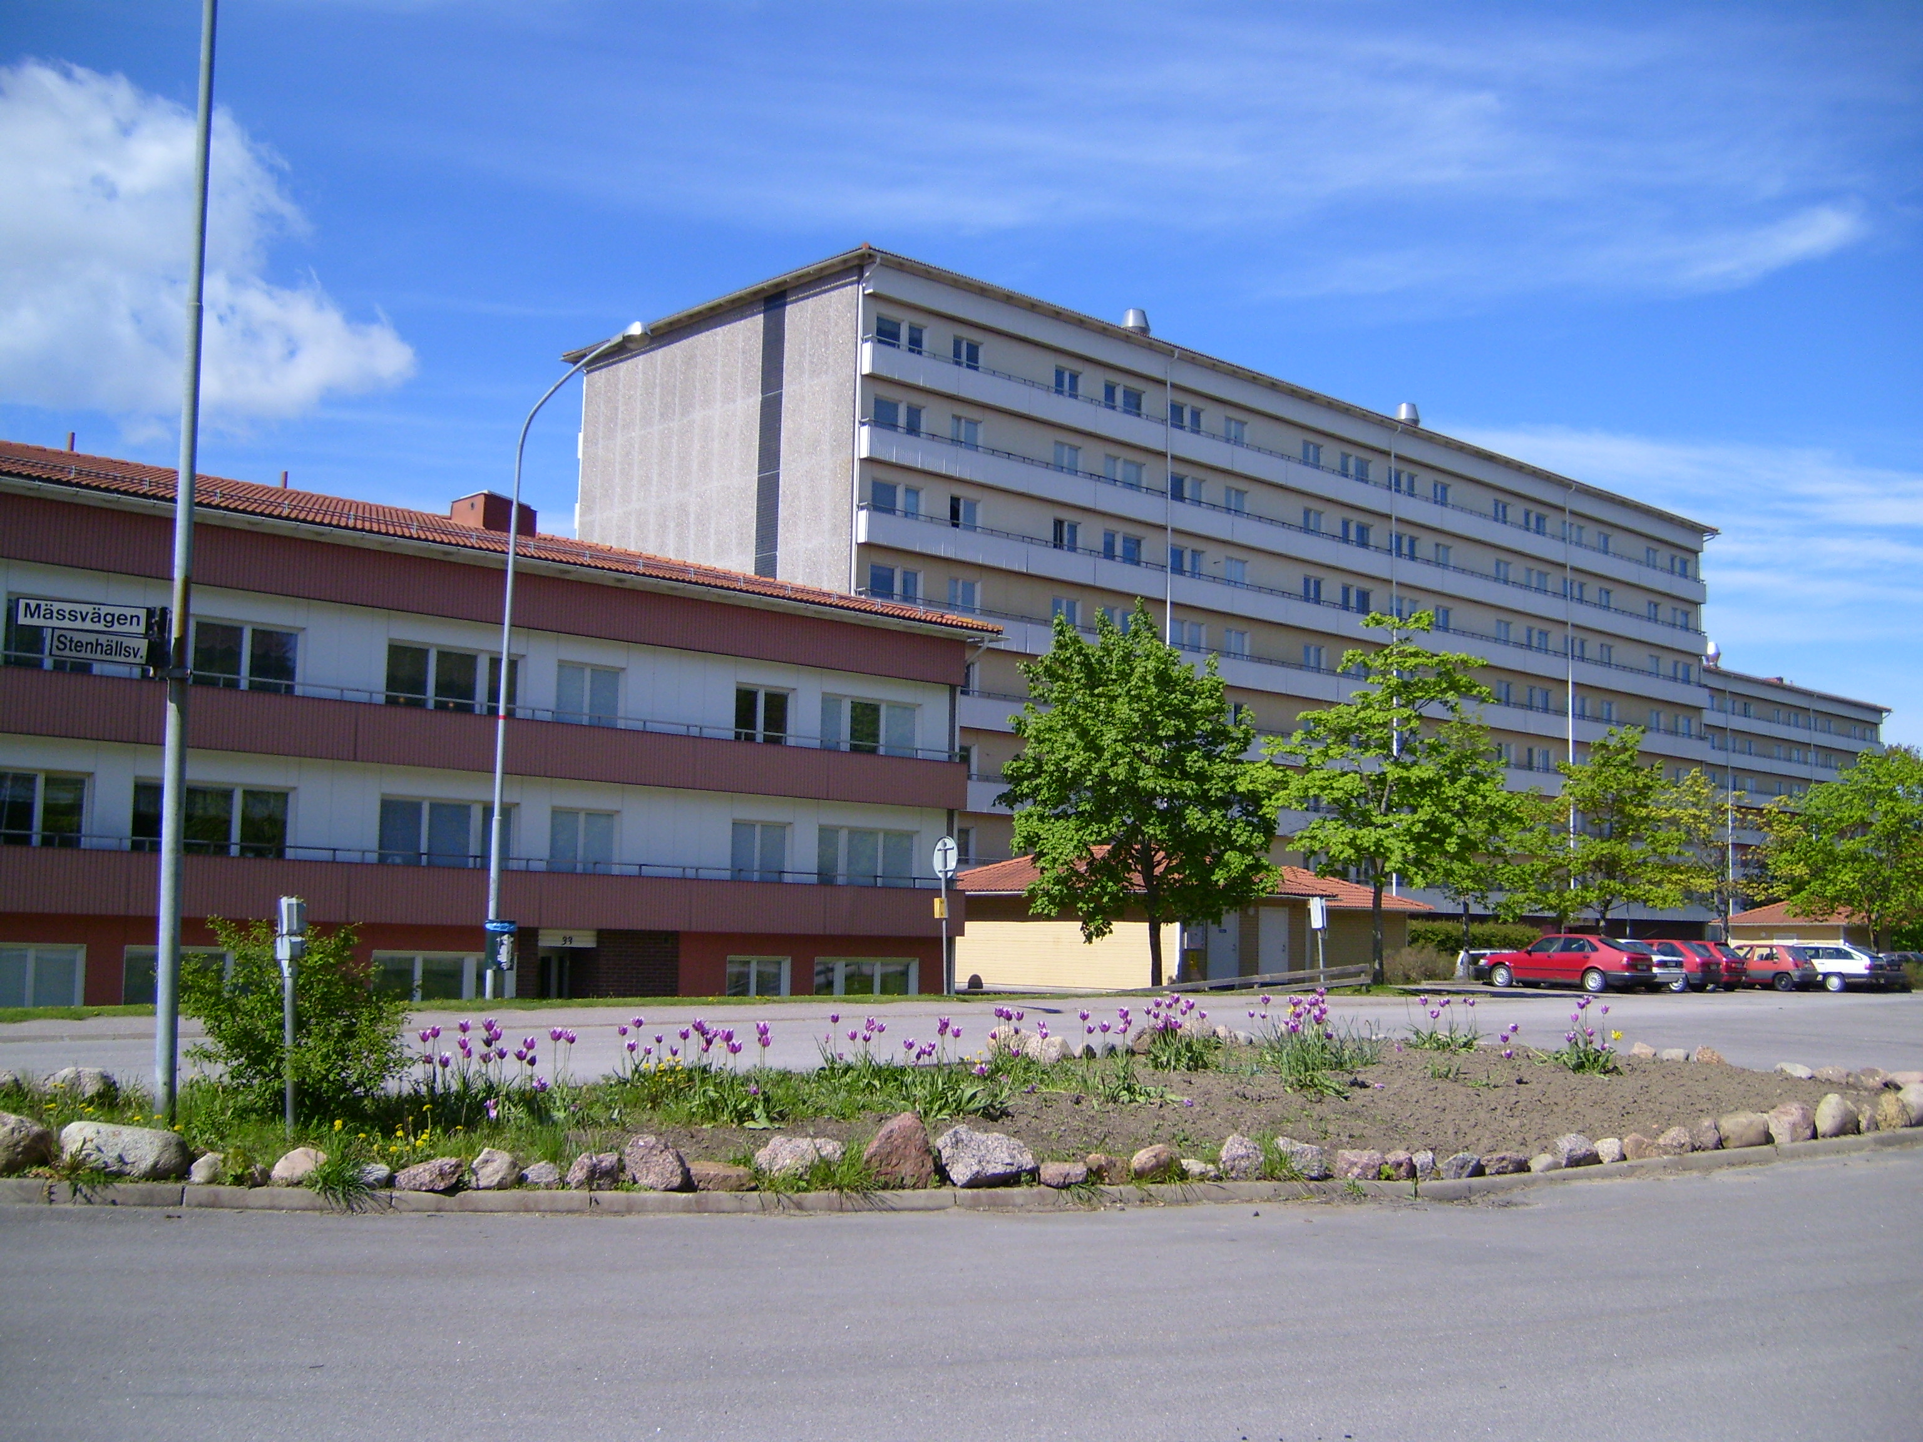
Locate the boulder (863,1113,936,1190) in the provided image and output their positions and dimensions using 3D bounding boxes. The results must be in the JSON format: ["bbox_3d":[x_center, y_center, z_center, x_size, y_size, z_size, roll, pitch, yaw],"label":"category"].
[{"bbox_3d":[-0.332,2.313,10.554,0.390,0.430,0.300,3,-6,-14],"label":"boulder"}]

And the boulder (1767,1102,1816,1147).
[{"bbox_3d":[5.944,2.891,13.936,0.360,0.320,0.340,-1,-7,23],"label":"boulder"}]

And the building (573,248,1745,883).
[{"bbox_3d":[11.860,-0.890,87.687,57.400,23.500,18.300,7,-8,-42],"label":"building"}]

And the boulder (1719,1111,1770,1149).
[{"bbox_3d":[5.529,2.877,13.727,0.390,0.270,0.320,7,-8,-41],"label":"boulder"}]

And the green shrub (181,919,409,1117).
[{"bbox_3d":[-4.124,1.850,12.062,1.420,1.270,1.350,3,-6,-18],"label":"green shrub"}]

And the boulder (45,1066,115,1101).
[{"bbox_3d":[-6.214,2.561,13.724,0.500,0.280,0.380,3,-6,-11],"label":"boulder"}]

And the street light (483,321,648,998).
[{"bbox_3d":[-4.742,-0.652,23.202,0.300,7.950,2.800,7,-8,-43],"label":"street light"}]

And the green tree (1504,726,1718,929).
[{"bbox_3d":[20.701,4.267,61.949,6.600,8.151,6.500,-1,-6,18],"label":"green tree"}]

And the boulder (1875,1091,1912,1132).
[{"bbox_3d":[7.236,3.035,15.080,0.310,0.310,0.300,-2,-7,25],"label":"boulder"}]

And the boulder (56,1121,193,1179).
[{"bbox_3d":[-4.382,2.239,10.208,0.670,0.300,0.420,2,-6,-2],"label":"boulder"}]

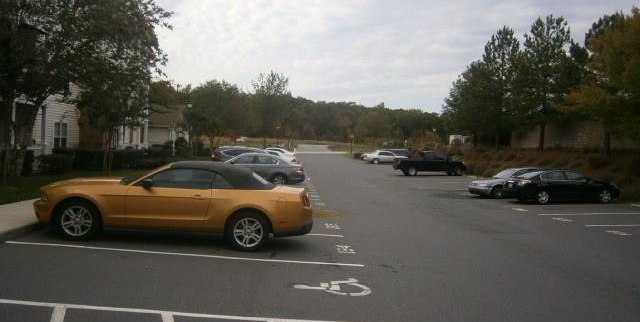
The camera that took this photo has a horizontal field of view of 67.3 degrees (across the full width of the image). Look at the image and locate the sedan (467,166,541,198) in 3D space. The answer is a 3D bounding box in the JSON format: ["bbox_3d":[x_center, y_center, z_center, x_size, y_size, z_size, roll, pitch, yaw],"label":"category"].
[{"bbox_3d":[9.700,1.105,23.950,4.750,1.420,1.800,0,1,-10],"label":"sedan"}]

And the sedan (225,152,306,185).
[{"bbox_3d":[-3.050,0.355,21.100,4.800,1.470,1.830,3,1,-3],"label":"sedan"}]

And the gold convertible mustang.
[{"bbox_3d":[-2.530,0.700,8.710,4.780,1.400,1.880,5,1,-6],"label":"gold convertible mustang"}]

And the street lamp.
[{"bbox_3d":[-8.959,-2.142,33.000,0.400,3.600,0.400,2,1,-3],"label":"street lamp"}]

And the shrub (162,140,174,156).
[{"bbox_3d":[-11.346,-1.011,36.000,0.900,1.200,0.900,2,1,-3],"label":"shrub"}]

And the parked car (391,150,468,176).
[{"bbox_3d":[8.650,0.210,37.700,5.400,1.860,1.900,1,2,-5],"label":"parked car"}]

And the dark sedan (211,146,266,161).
[{"bbox_3d":[-4.067,-0.013,27.750,4.500,1.640,1.820,4,1,-3],"label":"dark sedan"}]

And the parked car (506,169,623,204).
[{"bbox_3d":[11.052,1.149,21.857,4.800,1.450,1.800,1,1,-2],"label":"parked car"}]

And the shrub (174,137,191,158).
[{"bbox_3d":[-12.870,-1.260,45.000,1.500,1.870,1.500,2,1,-3],"label":"shrub"}]

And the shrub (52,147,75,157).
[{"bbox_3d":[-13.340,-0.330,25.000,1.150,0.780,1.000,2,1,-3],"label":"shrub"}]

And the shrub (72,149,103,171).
[{"bbox_3d":[-11.400,-0.050,23.600,1.470,1.000,1.250,2,1,-3],"label":"shrub"}]

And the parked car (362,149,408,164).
[{"bbox_3d":[7.000,-0.400,50.500,4.700,1.440,1.800,1,2,-5],"label":"parked car"}]

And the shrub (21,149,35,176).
[{"bbox_3d":[-10.900,0.085,18.000,0.520,1.000,0.520,2,1,-3],"label":"shrub"}]

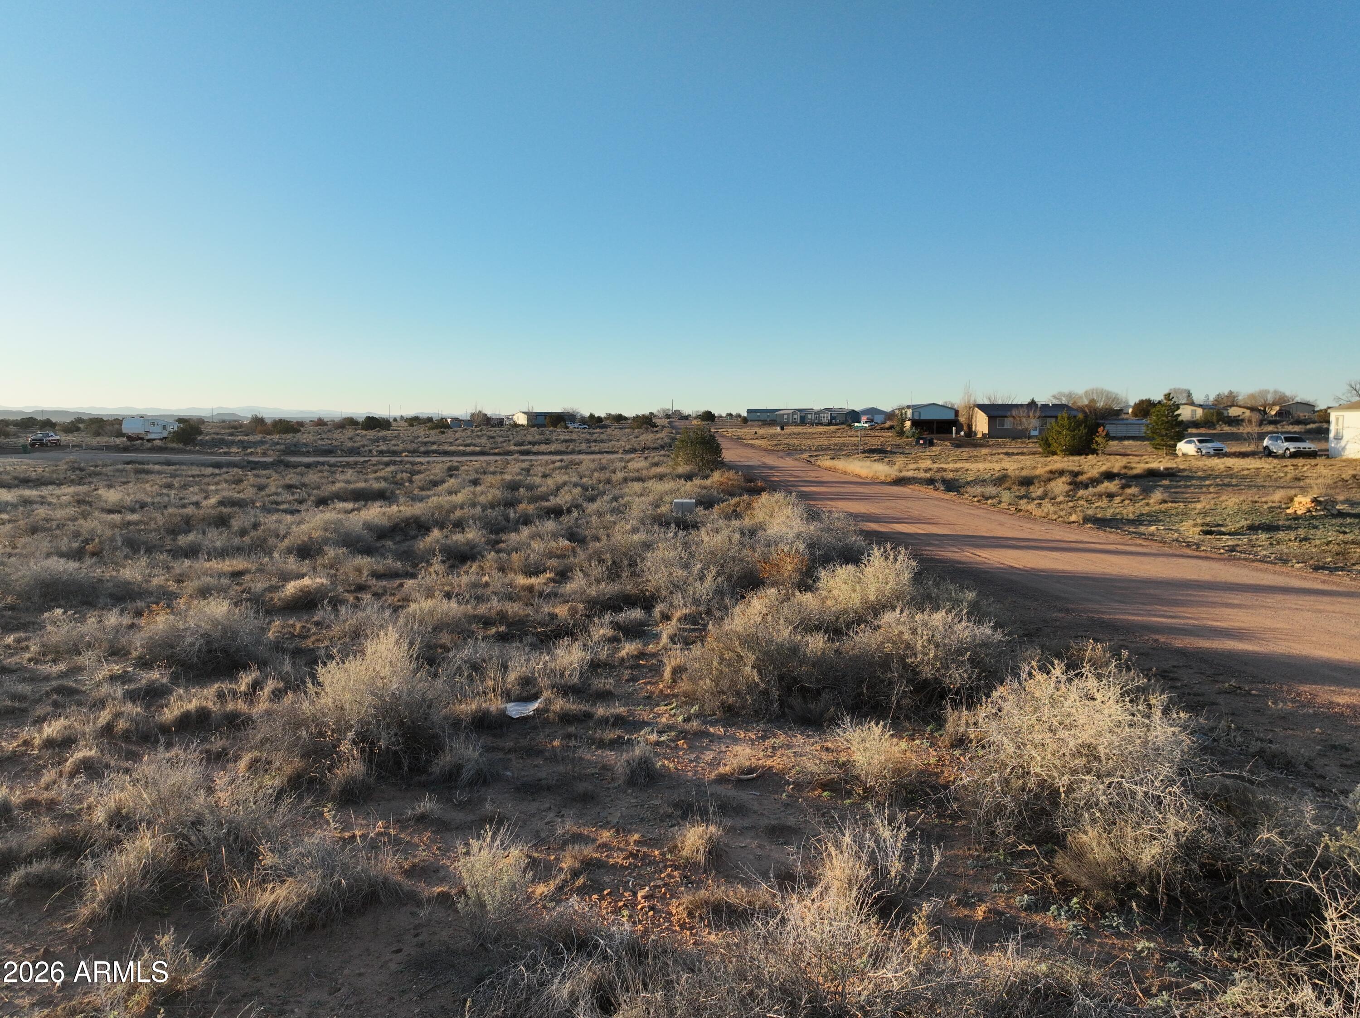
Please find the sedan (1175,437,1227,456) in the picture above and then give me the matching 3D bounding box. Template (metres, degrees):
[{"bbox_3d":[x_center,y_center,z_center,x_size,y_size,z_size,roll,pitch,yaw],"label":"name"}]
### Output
[{"bbox_3d":[39.181,-4.649,70.831,1.820,1.460,4.750,0,6,0],"label":"sedan"}]

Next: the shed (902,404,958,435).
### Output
[{"bbox_3d":[38.545,-14.268,148.819,6.994,4.770,13.000,0,6,0],"label":"shed"}]

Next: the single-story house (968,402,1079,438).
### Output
[{"bbox_3d":[42.508,-11.028,117.687,11.106,4.095,9.400,0,6,0],"label":"single-story house"}]

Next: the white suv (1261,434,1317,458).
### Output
[{"bbox_3d":[42.864,-4.435,66.218,1.850,1.670,4.570,1,6,5],"label":"white suv"}]

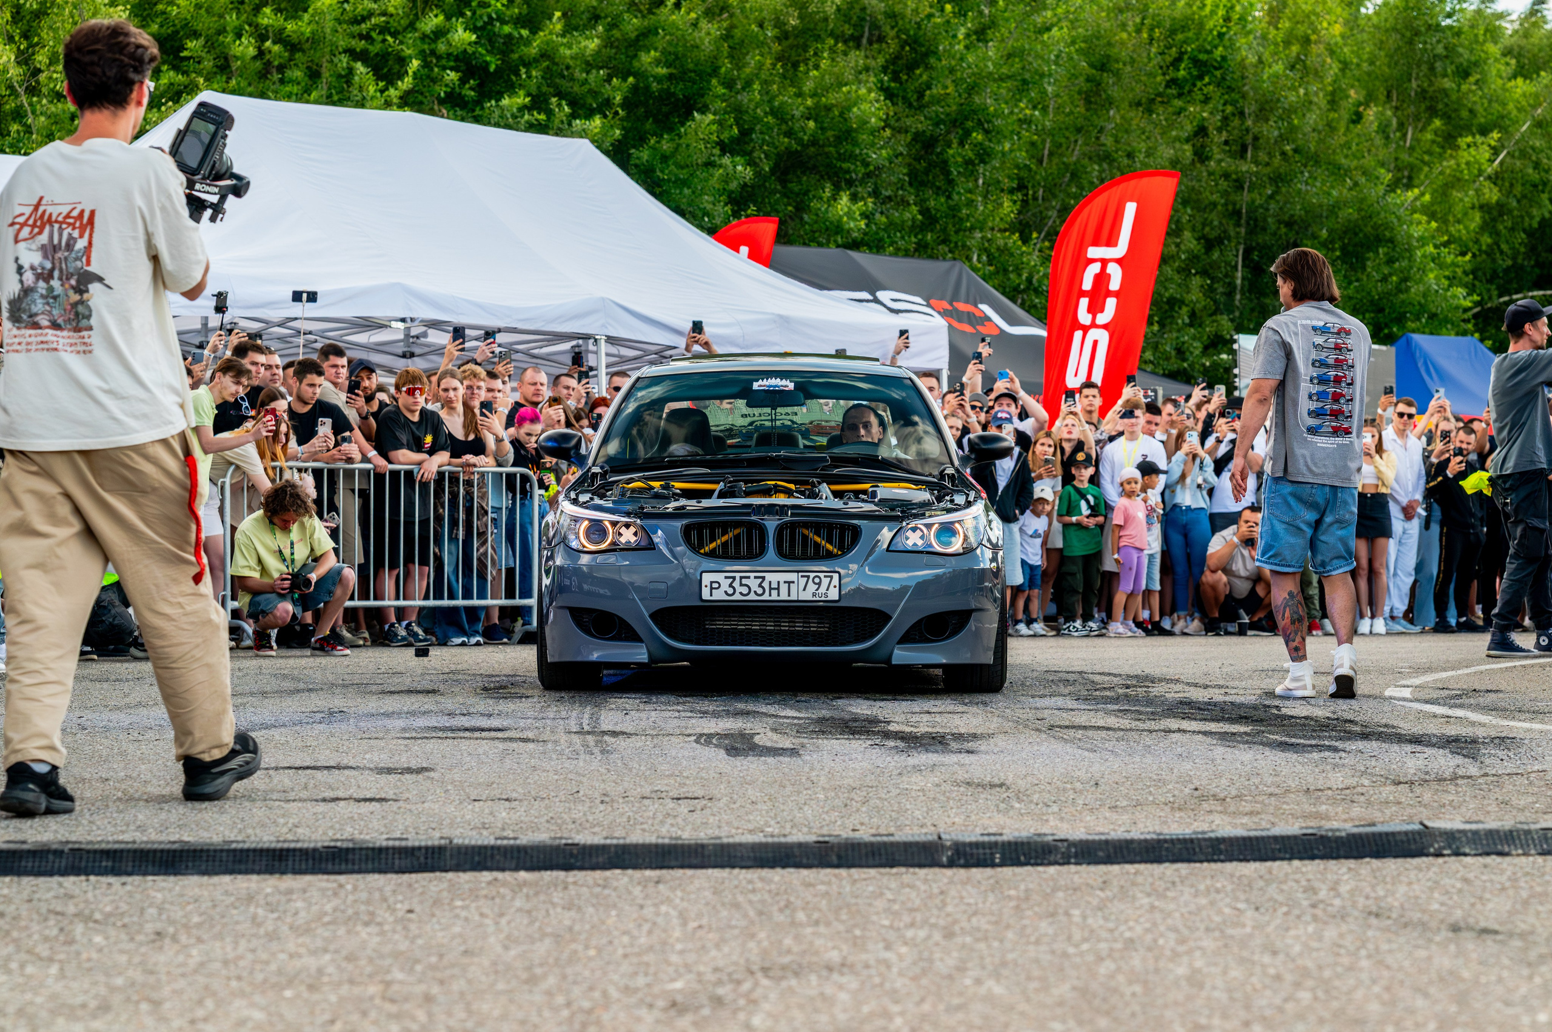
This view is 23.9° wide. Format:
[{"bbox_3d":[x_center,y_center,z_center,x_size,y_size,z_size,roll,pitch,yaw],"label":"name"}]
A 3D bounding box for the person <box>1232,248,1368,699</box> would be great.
[{"bbox_3d":[2.075,-0.170,14.500,0.540,1.770,0.430,1,-1,-30],"label":"person"}]

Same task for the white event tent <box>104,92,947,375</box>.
[{"bbox_3d":[-2.780,-1.120,27.800,4.100,3.860,7.800,0,-1,42],"label":"white event tent"}]

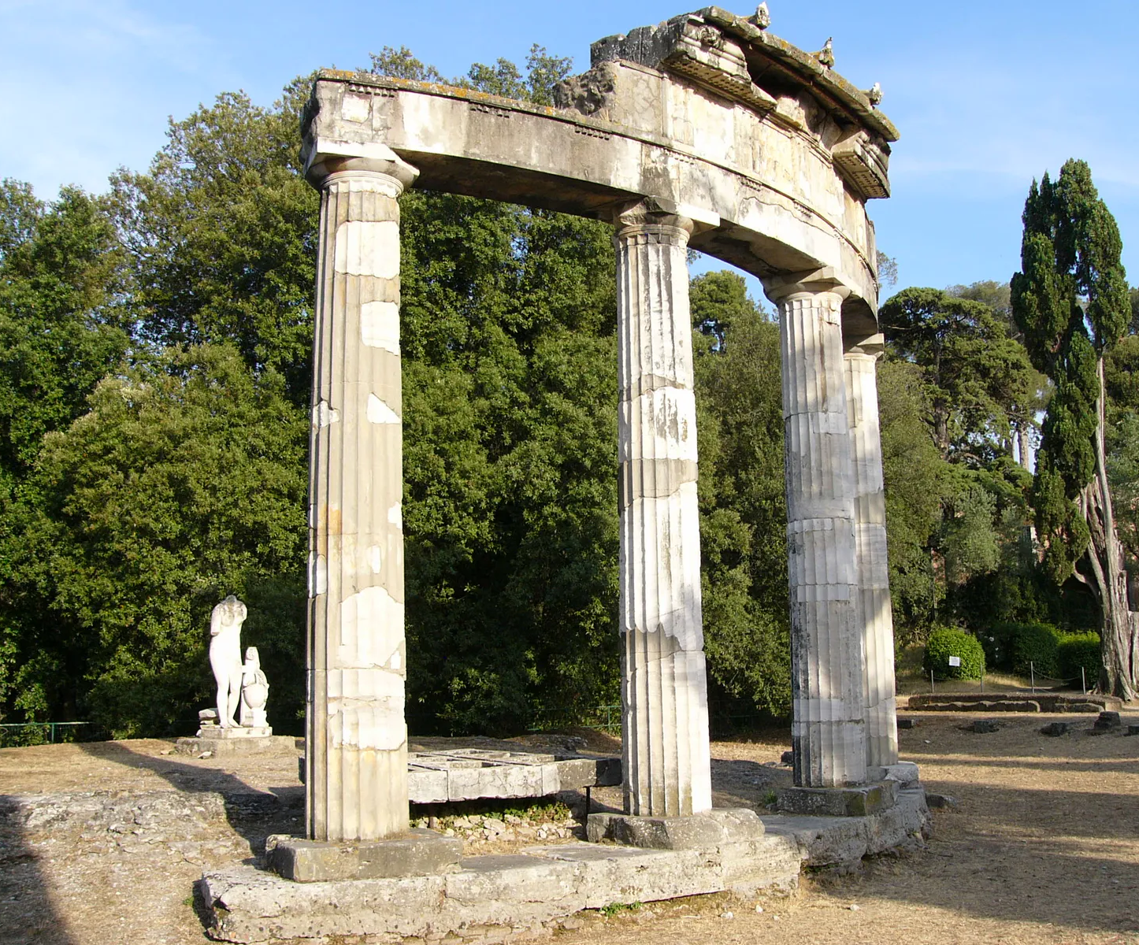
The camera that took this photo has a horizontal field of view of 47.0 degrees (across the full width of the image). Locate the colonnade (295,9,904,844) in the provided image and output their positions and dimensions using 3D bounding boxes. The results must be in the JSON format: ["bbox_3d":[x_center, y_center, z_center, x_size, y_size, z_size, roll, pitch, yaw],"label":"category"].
[{"bbox_3d":[1.404,-0.511,12.443,2.350,7.000,8.800,-8,-11,40],"label":"colonnade"}]

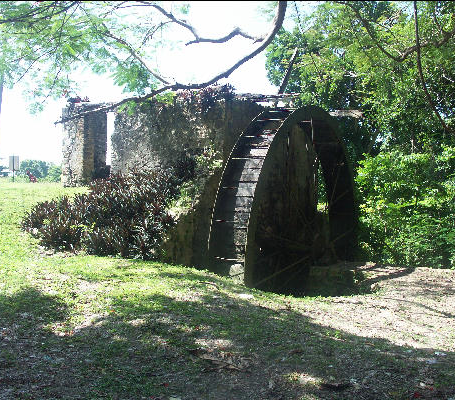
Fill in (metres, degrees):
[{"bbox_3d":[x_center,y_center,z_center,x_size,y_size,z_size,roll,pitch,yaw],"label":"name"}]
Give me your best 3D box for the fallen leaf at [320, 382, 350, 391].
[{"bbox_3d":[0.810,1.400,3.460,0.235,0.030,0.100,0,2,0],"label":"fallen leaf"}]

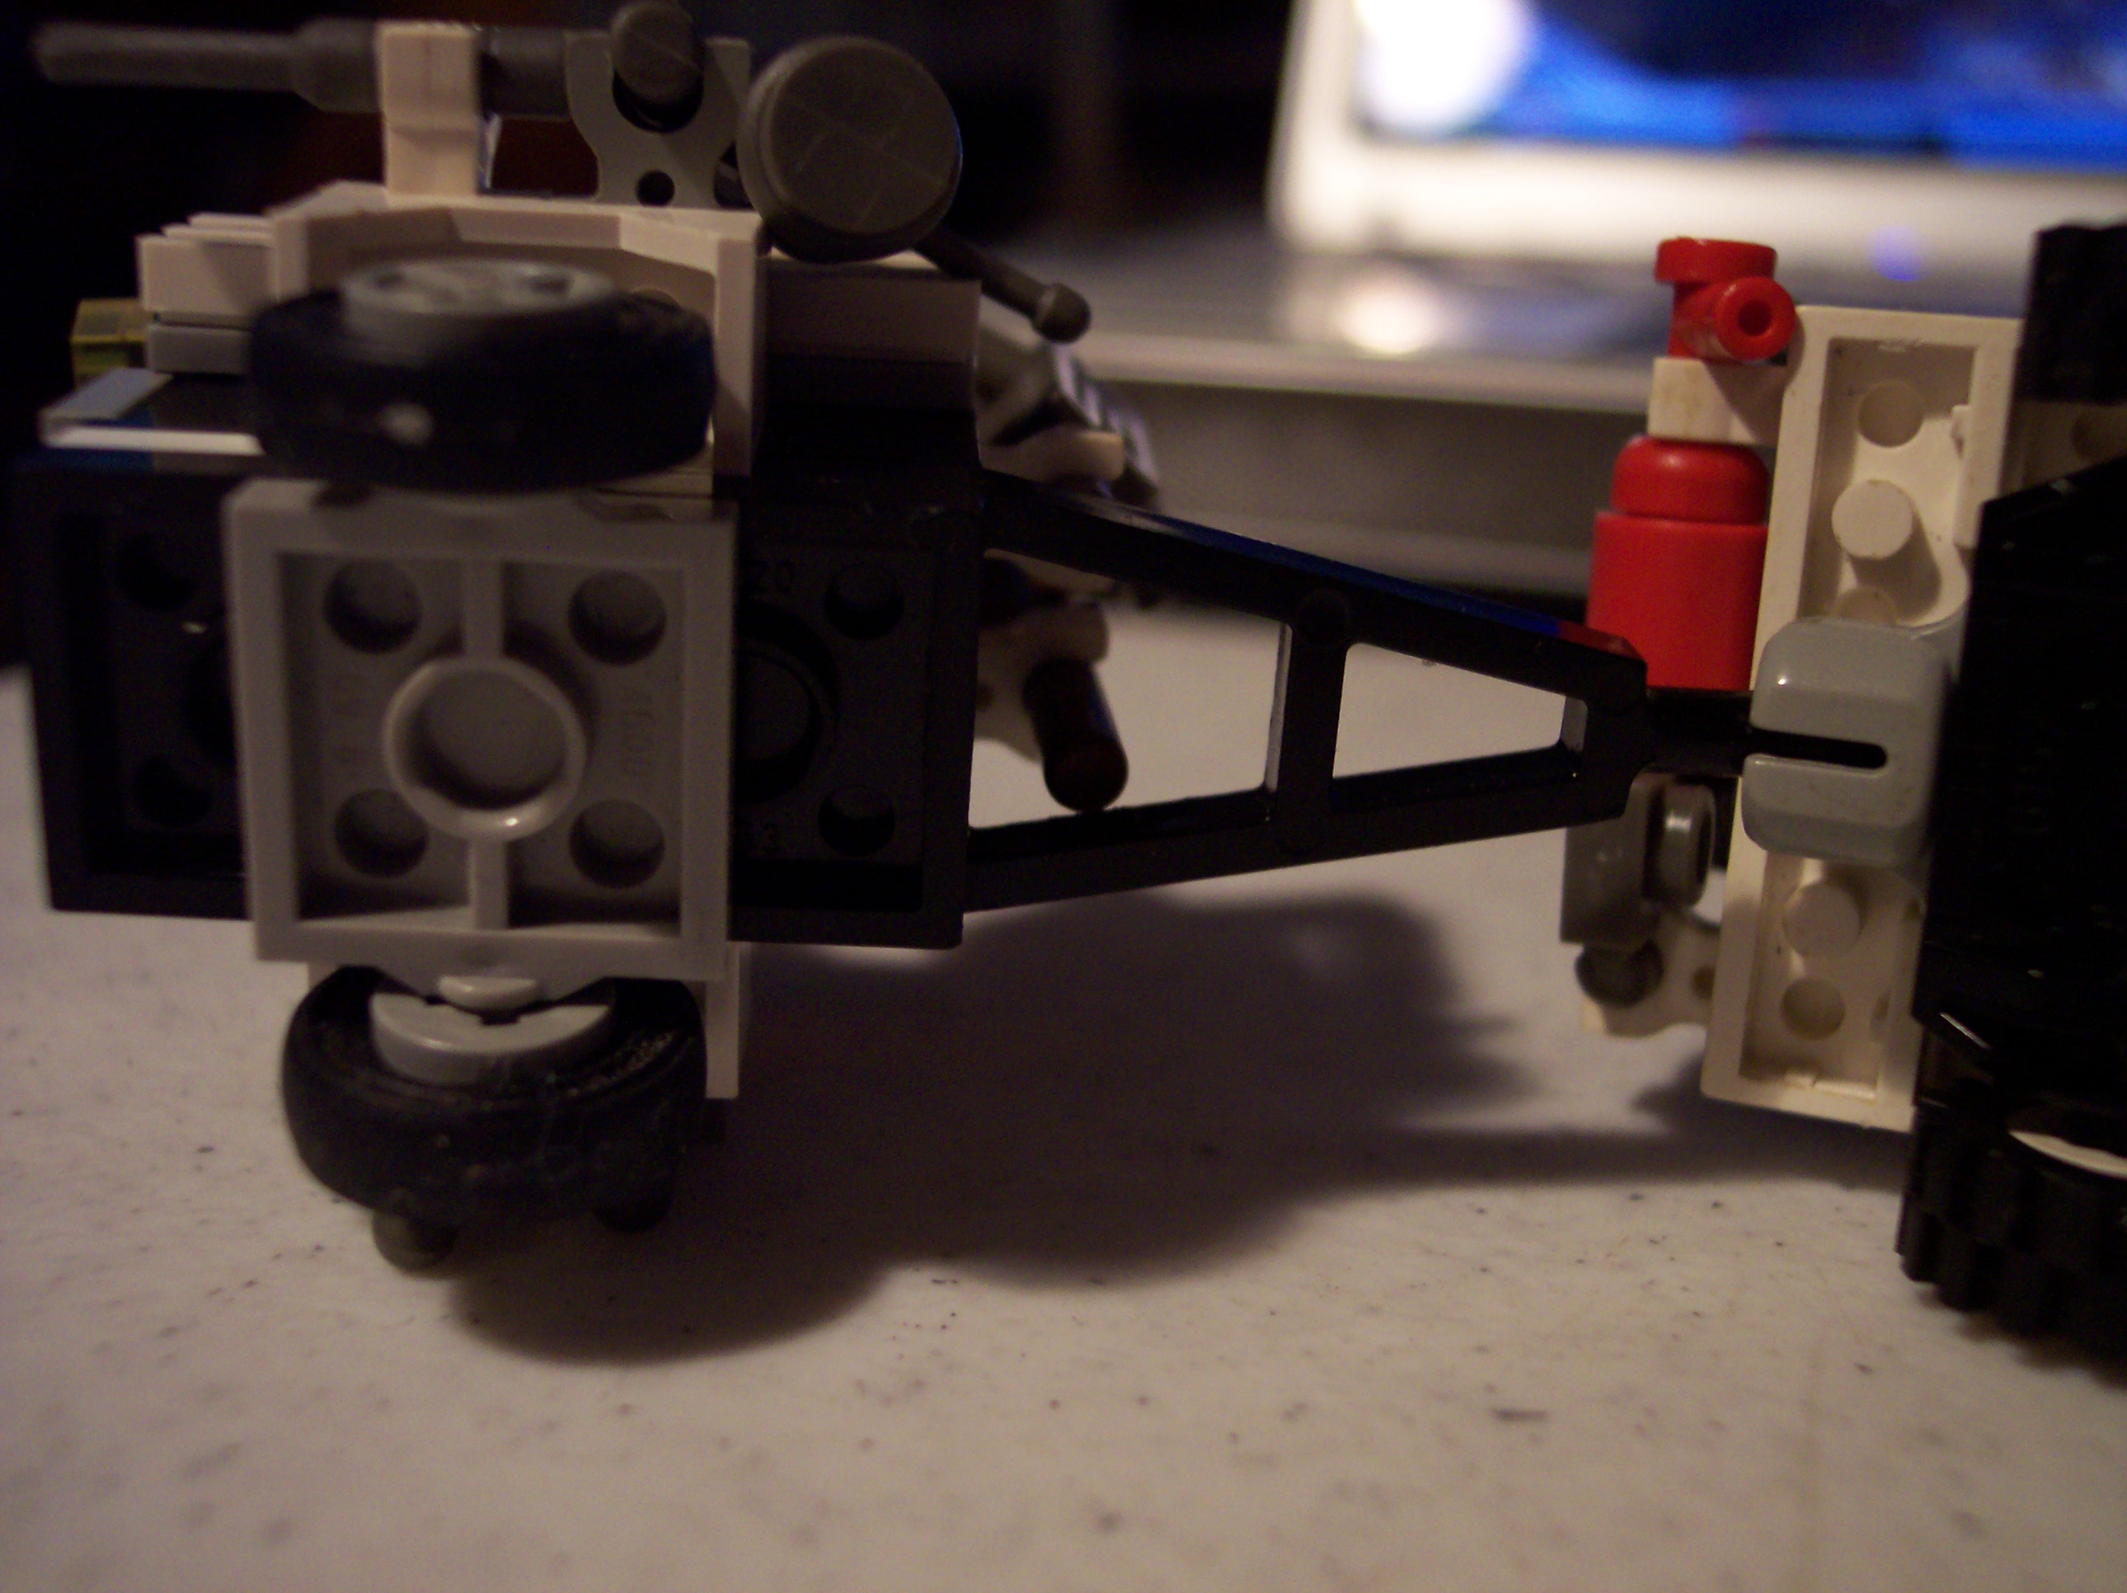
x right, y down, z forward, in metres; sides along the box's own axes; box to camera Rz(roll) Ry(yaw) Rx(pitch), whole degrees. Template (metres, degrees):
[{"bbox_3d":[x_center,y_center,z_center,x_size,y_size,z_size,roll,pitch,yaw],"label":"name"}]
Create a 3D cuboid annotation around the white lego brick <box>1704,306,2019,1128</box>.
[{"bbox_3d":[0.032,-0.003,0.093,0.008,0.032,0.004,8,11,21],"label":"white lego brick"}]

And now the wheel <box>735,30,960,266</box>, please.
[{"bbox_3d":[-0.008,-0.024,0.085,0.008,0.008,0.004,-2,6,-18],"label":"wheel"}]

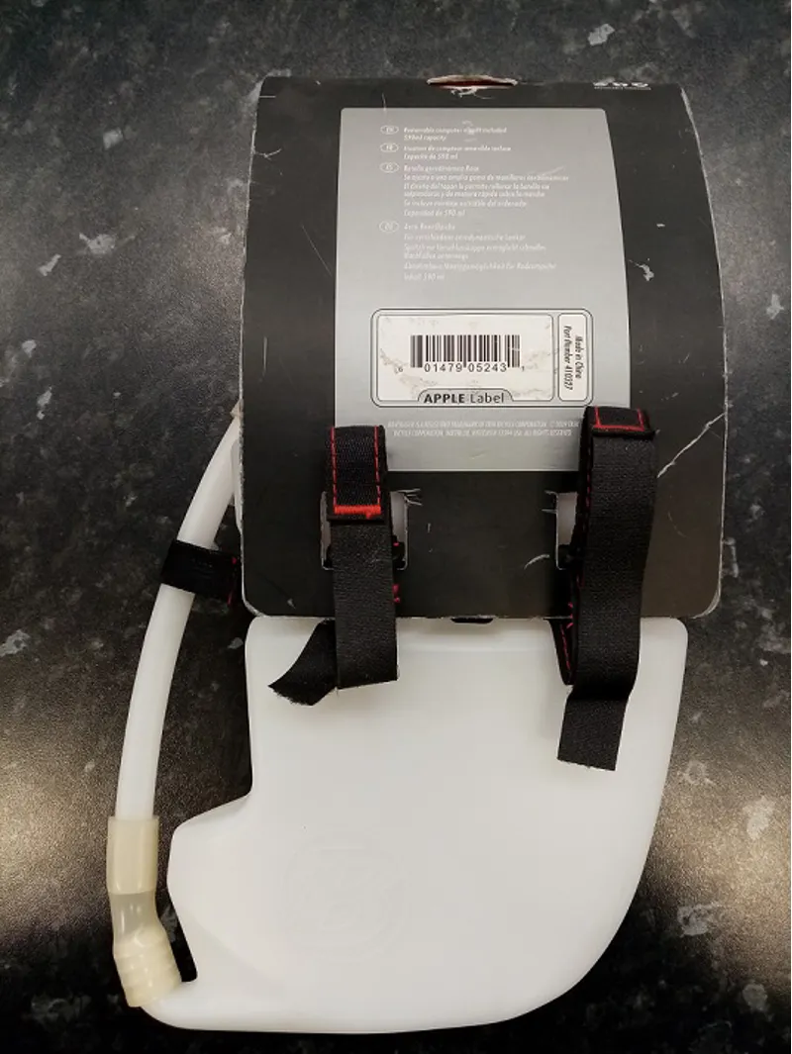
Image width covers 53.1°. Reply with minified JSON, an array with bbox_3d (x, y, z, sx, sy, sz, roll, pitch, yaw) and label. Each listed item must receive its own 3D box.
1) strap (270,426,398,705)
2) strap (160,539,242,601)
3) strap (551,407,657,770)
[{"bbox_3d":[-0.018,0.013,0.231,0.038,0.038,0.081,0,90,0],"label":"strap"},{"bbox_3d":[-0.065,0.015,0.265,0.026,0.018,0.016,15,90,0],"label":"strap"},{"bbox_3d":[0.058,0.019,0.226,0.021,0.044,0.104,0,90,0],"label":"strap"}]

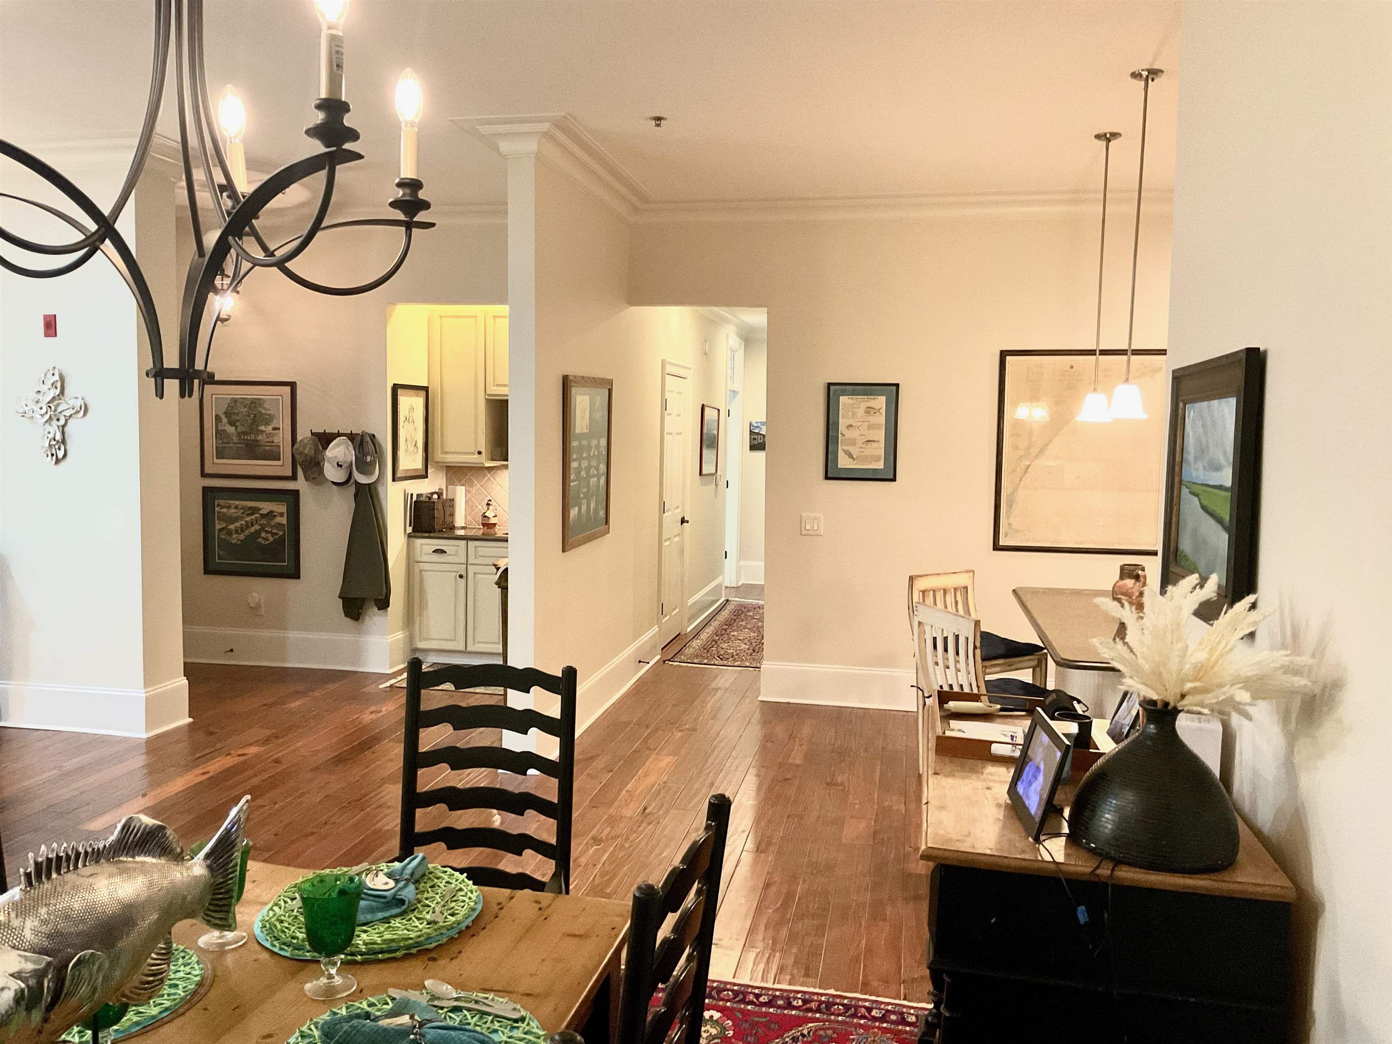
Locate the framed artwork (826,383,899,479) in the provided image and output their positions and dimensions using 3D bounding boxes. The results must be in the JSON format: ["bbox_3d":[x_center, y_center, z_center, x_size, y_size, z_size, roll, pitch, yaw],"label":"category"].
[{"bbox_3d":[0.980,-0.528,6.870,0.417,0.569,0.030,2,5,10],"label":"framed artwork"}]

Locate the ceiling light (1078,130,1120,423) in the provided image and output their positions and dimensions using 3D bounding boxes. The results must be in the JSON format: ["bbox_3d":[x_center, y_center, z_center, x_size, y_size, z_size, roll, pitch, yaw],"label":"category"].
[{"bbox_3d":[1.849,-1.101,5.318,0.150,1.290,0.150,2,5,10],"label":"ceiling light"}]

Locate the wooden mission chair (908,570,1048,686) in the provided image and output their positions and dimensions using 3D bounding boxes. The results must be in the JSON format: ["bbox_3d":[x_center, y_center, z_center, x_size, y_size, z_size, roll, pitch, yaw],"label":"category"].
[{"bbox_3d":[1.335,0.737,5.550,0.440,0.940,0.480,-2,5,-34],"label":"wooden mission chair"}]

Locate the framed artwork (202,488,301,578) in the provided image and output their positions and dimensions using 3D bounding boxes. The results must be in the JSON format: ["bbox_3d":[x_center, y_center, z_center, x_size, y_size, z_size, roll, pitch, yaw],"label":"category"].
[{"bbox_3d":[-2.964,0.074,7.779,0.707,0.591,0.030,2,4,11],"label":"framed artwork"}]

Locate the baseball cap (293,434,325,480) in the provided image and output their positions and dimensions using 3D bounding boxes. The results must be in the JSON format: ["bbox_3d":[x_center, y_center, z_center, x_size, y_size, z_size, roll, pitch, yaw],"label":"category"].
[{"bbox_3d":[-2.514,-0.413,7.562,0.180,0.260,0.150,0,-24,-14],"label":"baseball cap"}]

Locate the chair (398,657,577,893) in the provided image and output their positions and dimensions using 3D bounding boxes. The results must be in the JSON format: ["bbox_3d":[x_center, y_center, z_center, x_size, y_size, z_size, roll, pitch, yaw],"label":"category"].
[{"bbox_3d":[-0.531,0.878,2.541,0.560,1.055,0.560,2,4,10],"label":"chair"}]

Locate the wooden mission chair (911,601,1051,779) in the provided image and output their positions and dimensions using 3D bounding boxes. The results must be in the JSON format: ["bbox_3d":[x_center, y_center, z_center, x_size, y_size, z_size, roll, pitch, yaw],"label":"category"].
[{"bbox_3d":[1.220,0.821,4.710,0.540,0.970,0.460,-1,5,-18],"label":"wooden mission chair"}]

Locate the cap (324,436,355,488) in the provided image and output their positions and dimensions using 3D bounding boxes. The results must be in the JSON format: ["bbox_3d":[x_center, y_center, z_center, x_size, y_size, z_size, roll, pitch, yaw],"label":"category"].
[{"bbox_3d":[-2.298,-0.393,7.525,0.180,0.275,0.155,0,-24,-10],"label":"cap"}]

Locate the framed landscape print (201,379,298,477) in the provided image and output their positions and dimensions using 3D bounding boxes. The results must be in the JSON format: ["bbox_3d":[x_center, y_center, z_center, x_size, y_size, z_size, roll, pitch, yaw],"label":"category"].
[{"bbox_3d":[-2.976,-0.612,7.781,0.692,0.642,0.035,2,5,10],"label":"framed landscape print"}]

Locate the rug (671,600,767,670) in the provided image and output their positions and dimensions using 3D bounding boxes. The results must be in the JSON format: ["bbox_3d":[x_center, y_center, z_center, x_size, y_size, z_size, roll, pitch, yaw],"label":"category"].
[{"bbox_3d":[0.461,0.876,9.644,0.840,0.014,3.050,2,5,10],"label":"rug"}]

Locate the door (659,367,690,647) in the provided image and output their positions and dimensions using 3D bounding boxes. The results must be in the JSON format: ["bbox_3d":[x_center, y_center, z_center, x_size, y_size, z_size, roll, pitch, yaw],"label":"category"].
[{"bbox_3d":[-0.184,-0.076,8.769,0.060,2.040,0.770,2,5,10],"label":"door"}]

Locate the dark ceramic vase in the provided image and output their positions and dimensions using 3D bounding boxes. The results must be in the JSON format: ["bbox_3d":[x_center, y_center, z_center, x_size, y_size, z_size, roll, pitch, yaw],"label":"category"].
[{"bbox_3d":[0.811,0.451,2.063,0.280,0.256,0.280,2,4,10],"label":"dark ceramic vase"}]

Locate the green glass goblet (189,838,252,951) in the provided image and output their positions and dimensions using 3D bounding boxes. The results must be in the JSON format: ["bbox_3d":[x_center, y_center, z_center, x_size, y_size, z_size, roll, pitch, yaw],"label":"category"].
[{"bbox_3d":[-0.759,0.600,1.869,0.094,0.152,0.094,2,4,10],"label":"green glass goblet"}]

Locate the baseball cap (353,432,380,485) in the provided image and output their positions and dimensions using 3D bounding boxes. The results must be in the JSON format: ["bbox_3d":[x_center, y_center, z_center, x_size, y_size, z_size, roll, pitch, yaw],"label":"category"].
[{"bbox_3d":[-2.120,-0.412,7.492,0.170,0.285,0.150,0,-21,-14],"label":"baseball cap"}]

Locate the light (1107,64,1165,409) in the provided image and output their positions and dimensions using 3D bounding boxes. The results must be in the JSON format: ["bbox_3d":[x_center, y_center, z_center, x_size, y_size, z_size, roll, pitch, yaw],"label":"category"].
[{"bbox_3d":[1.669,-1.026,4.398,0.150,1.290,0.150,2,5,10],"label":"light"}]

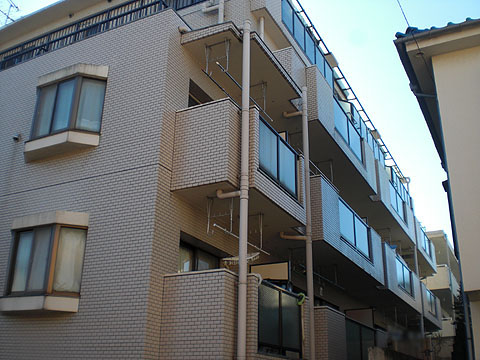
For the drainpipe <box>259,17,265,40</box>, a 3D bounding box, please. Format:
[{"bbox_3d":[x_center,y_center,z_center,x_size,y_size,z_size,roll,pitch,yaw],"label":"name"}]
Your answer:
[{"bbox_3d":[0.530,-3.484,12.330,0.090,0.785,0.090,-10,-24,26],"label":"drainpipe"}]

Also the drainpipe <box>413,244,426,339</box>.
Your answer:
[{"bbox_3d":[6.996,4.306,20.496,0.100,3.750,0.100,-10,-24,26],"label":"drainpipe"}]

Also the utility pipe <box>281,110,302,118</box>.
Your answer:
[{"bbox_3d":[1.093,-1.402,11.040,0.460,0.140,0.080,-10,-24,26],"label":"utility pipe"}]

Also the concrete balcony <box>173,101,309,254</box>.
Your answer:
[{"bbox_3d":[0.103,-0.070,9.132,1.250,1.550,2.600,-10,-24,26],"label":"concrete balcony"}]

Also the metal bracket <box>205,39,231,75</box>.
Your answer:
[{"bbox_3d":[-0.380,-2.066,8.856,0.480,0.610,0.090,-10,-24,26],"label":"metal bracket"}]

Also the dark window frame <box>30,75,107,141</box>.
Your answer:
[{"bbox_3d":[-3.129,-1.209,9.237,1.600,1.150,0.370,-10,-24,26],"label":"dark window frame"}]

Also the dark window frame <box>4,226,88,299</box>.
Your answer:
[{"bbox_3d":[-3.175,1.310,8.224,1.600,1.140,0.370,-10,-24,26],"label":"dark window frame"}]

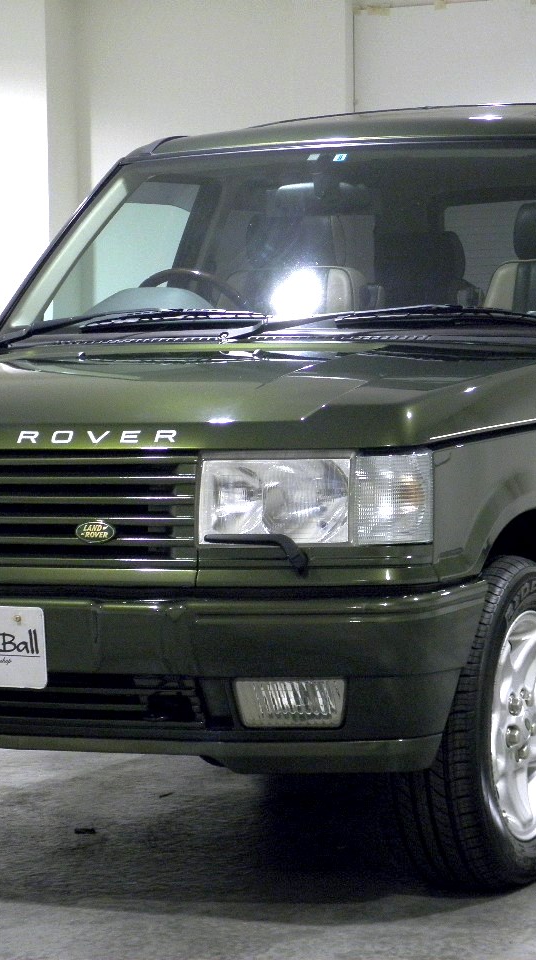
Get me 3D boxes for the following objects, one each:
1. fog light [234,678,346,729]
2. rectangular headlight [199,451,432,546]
[{"bbox_3d":[0.052,0.444,4.954,0.220,0.111,0.110,0,3,19],"label":"fog light"},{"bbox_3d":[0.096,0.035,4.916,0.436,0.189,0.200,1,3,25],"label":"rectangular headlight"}]

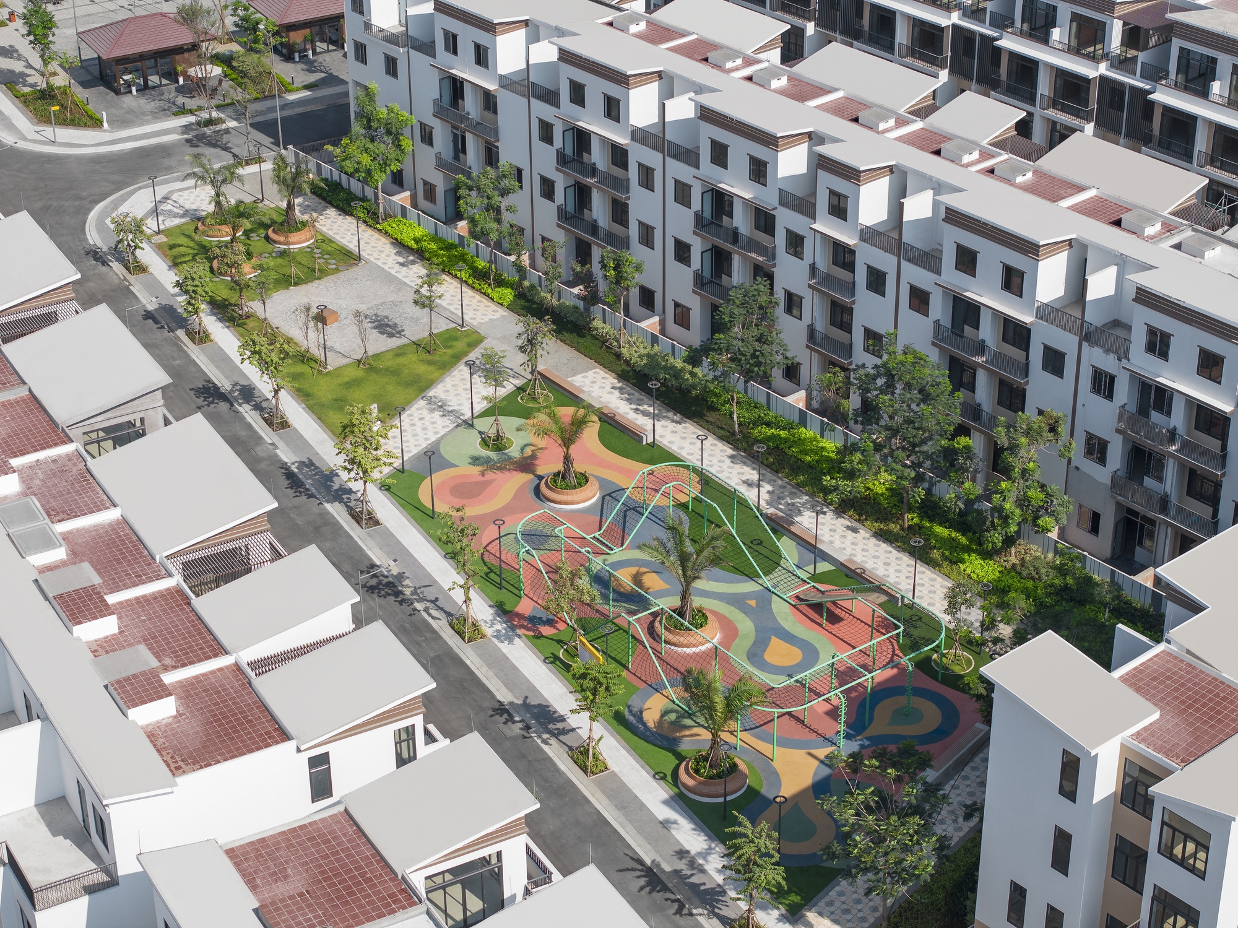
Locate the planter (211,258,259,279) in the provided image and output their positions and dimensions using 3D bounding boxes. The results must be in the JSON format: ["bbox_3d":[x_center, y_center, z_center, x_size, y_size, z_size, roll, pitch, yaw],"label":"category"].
[{"bbox_3d":[-22.019,-11.595,144.286,2.860,0.706,2.860,-1,30,0],"label":"planter"}]

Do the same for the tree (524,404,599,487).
[{"bbox_3d":[-2.652,-0.919,120.822,3.654,4.253,3.654,-1,30,0],"label":"tree"}]

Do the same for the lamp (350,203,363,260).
[{"bbox_3d":[-15.977,-14.187,153.406,0.620,3.860,0.620,-23,37,-34],"label":"lamp"}]

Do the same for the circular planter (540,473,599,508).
[{"bbox_3d":[-2.428,1.127,122.021,2.860,0.706,2.860,-1,30,0],"label":"circular planter"}]

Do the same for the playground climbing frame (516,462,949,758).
[{"bbox_3d":[4.760,6.652,117.653,12.552,2.825,21.232,-21,36,-32],"label":"playground climbing frame"}]

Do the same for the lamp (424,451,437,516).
[{"bbox_3d":[-8.921,1.051,119.448,0.535,3.629,0.535,-1,30,0],"label":"lamp"}]

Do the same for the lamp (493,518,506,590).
[{"bbox_3d":[-5.718,4.416,120.722,0.620,3.860,0.620,0,30,0],"label":"lamp"}]

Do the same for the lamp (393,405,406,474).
[{"bbox_3d":[-10.667,-1.099,123.166,0.535,3.629,0.535,-16,34,-24],"label":"lamp"}]

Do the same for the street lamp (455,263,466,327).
[{"bbox_3d":[-9.135,-9.661,145.368,0.620,3.860,0.620,0,30,0],"label":"street lamp"}]

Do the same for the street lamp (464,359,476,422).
[{"bbox_3d":[-7.957,-3.778,135.073,0.620,3.860,0.620,0,30,0],"label":"street lamp"}]

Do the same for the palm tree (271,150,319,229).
[{"bbox_3d":[-19.131,-15.875,146.445,3.150,4.631,3.150,-1,30,0],"label":"palm tree"}]

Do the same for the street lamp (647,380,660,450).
[{"bbox_3d":[1.881,-2.511,132.667,0.620,3.860,0.620,0,30,0],"label":"street lamp"}]

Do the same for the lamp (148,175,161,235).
[{"bbox_3d":[-29.056,-16.205,157.188,0.620,3.860,0.620,-23,37,-34],"label":"lamp"}]

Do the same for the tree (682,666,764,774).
[{"bbox_3d":[4.034,10.582,100.899,3.528,4.378,3.528,-1,30,0],"label":"tree"}]

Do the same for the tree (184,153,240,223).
[{"bbox_3d":[-25.211,-17.107,157.084,3.800,4.271,3.800,0,30,0],"label":"tree"}]

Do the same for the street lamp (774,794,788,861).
[{"bbox_3d":[6.193,14.344,96.340,0.535,3.629,0.535,-1,30,0],"label":"street lamp"}]

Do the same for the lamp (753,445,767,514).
[{"bbox_3d":[7.128,0.809,126.767,0.620,3.860,0.620,0,30,0],"label":"lamp"}]

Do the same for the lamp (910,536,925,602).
[{"bbox_3d":[13.284,5.023,112.032,0.535,3.629,0.535,-1,30,0],"label":"lamp"}]

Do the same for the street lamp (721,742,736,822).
[{"bbox_3d":[4.208,12.693,99.213,0.535,3.629,0.535,-16,34,-24],"label":"street lamp"}]

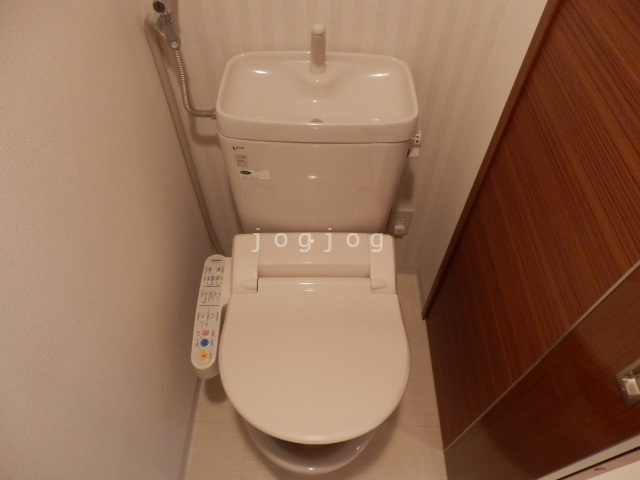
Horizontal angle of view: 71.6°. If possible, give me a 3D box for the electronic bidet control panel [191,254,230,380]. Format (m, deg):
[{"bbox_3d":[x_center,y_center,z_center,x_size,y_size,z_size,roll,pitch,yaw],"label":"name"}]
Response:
[{"bbox_3d":[-0.245,0.176,1.044,0.067,0.059,0.278,-1,59,0],"label":"electronic bidet control panel"}]

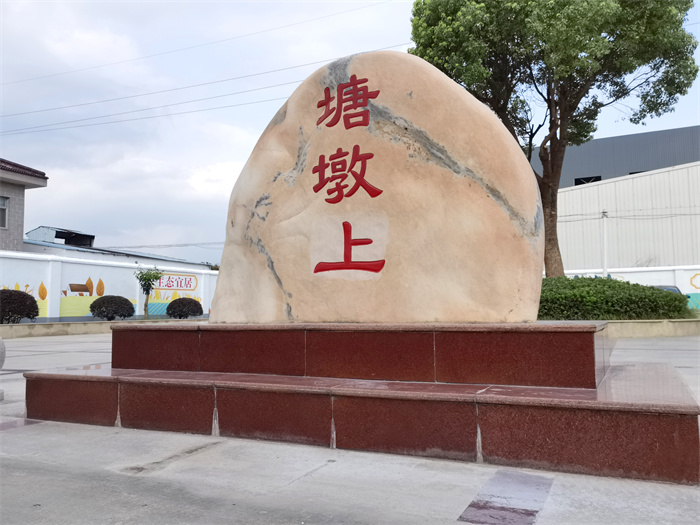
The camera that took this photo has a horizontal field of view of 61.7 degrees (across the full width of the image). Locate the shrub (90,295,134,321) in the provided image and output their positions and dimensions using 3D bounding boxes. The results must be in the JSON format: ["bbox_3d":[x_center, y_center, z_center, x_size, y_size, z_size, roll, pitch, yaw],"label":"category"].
[{"bbox_3d":[-8.215,1.565,20.300,1.460,0.920,1.460,-3,-5,24],"label":"shrub"}]

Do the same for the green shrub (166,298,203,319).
[{"bbox_3d":[-6.677,1.867,23.700,1.420,0.860,1.420,-3,-5,24],"label":"green shrub"}]

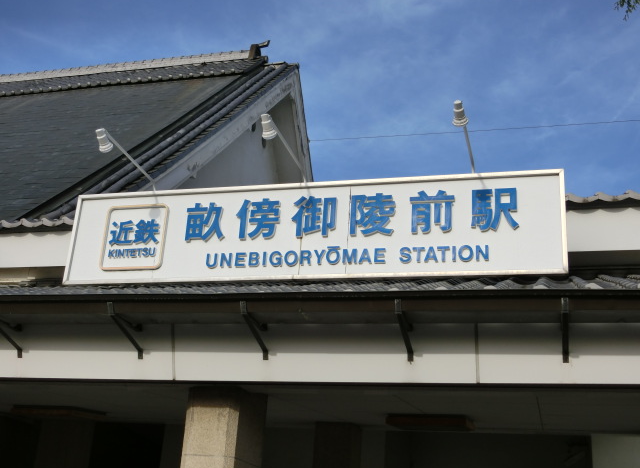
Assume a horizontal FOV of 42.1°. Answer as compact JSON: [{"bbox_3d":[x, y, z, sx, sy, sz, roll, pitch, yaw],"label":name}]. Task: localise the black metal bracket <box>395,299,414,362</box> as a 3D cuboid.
[{"bbox_3d":[0.491,0.563,4.788,0.037,0.265,0.457,-2,-20,16],"label":"black metal bracket"}]

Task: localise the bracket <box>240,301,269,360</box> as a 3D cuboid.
[{"bbox_3d":[-0.390,0.594,5.045,0.037,0.265,0.457,-2,-20,16],"label":"bracket"}]

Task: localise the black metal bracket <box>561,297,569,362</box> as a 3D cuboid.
[{"bbox_3d":[1.341,0.533,4.539,0.037,0.265,0.457,-2,-20,16],"label":"black metal bracket"}]

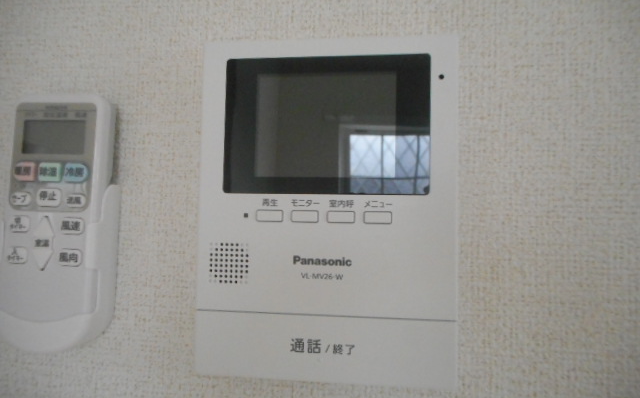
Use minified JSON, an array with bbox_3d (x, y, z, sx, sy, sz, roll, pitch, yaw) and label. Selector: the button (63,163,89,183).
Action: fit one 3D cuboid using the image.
[{"bbox_3d":[-0.129,-0.014,0.245,0.014,0.010,0.003,2,-2,7],"label":"button"}]

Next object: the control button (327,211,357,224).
[{"bbox_3d":[0.011,0.009,0.233,0.014,0.006,0.003,1,-3,7],"label":"control button"}]

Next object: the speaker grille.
[{"bbox_3d":[-0.046,0.033,0.236,0.021,0.021,0.002,1,-2,7],"label":"speaker grille"}]

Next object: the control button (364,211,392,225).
[{"bbox_3d":[0.029,0.009,0.231,0.014,0.006,0.003,1,-3,7],"label":"control button"}]

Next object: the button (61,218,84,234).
[{"bbox_3d":[-0.134,0.015,0.249,0.014,0.010,0.003,1,-3,7],"label":"button"}]

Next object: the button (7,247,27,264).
[{"bbox_3d":[-0.165,0.031,0.253,0.012,0.010,0.003,1,-3,7],"label":"button"}]

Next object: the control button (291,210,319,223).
[{"bbox_3d":[-0.007,0.009,0.235,0.014,0.006,0.003,1,-3,7],"label":"control button"}]

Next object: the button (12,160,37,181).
[{"bbox_3d":[-0.159,-0.015,0.249,0.013,0.011,0.003,2,-2,7],"label":"button"}]

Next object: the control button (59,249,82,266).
[{"bbox_3d":[-0.134,0.032,0.249,0.014,0.010,0.003,1,-3,7],"label":"control button"}]

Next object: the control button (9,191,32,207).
[{"bbox_3d":[-0.161,0.000,0.249,0.013,0.007,0.003,2,-2,7],"label":"control button"}]

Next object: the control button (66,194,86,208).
[{"bbox_3d":[-0.129,0.001,0.245,0.012,0.007,0.003,2,-2,7],"label":"control button"}]

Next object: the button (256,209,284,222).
[{"bbox_3d":[-0.025,0.009,0.235,0.014,0.006,0.002,1,-2,7],"label":"button"}]

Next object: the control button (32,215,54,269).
[{"bbox_3d":[-0.150,0.024,0.251,0.013,0.030,0.003,1,-3,7],"label":"control button"}]

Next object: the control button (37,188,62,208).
[{"bbox_3d":[-0.144,-0.001,0.247,0.015,0.010,0.003,2,-2,7],"label":"control button"}]

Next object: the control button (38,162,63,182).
[{"bbox_3d":[-0.144,-0.014,0.247,0.013,0.011,0.003,2,-2,7],"label":"control button"}]

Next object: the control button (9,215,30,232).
[{"bbox_3d":[-0.161,0.013,0.248,0.013,0.009,0.003,2,-2,7],"label":"control button"}]

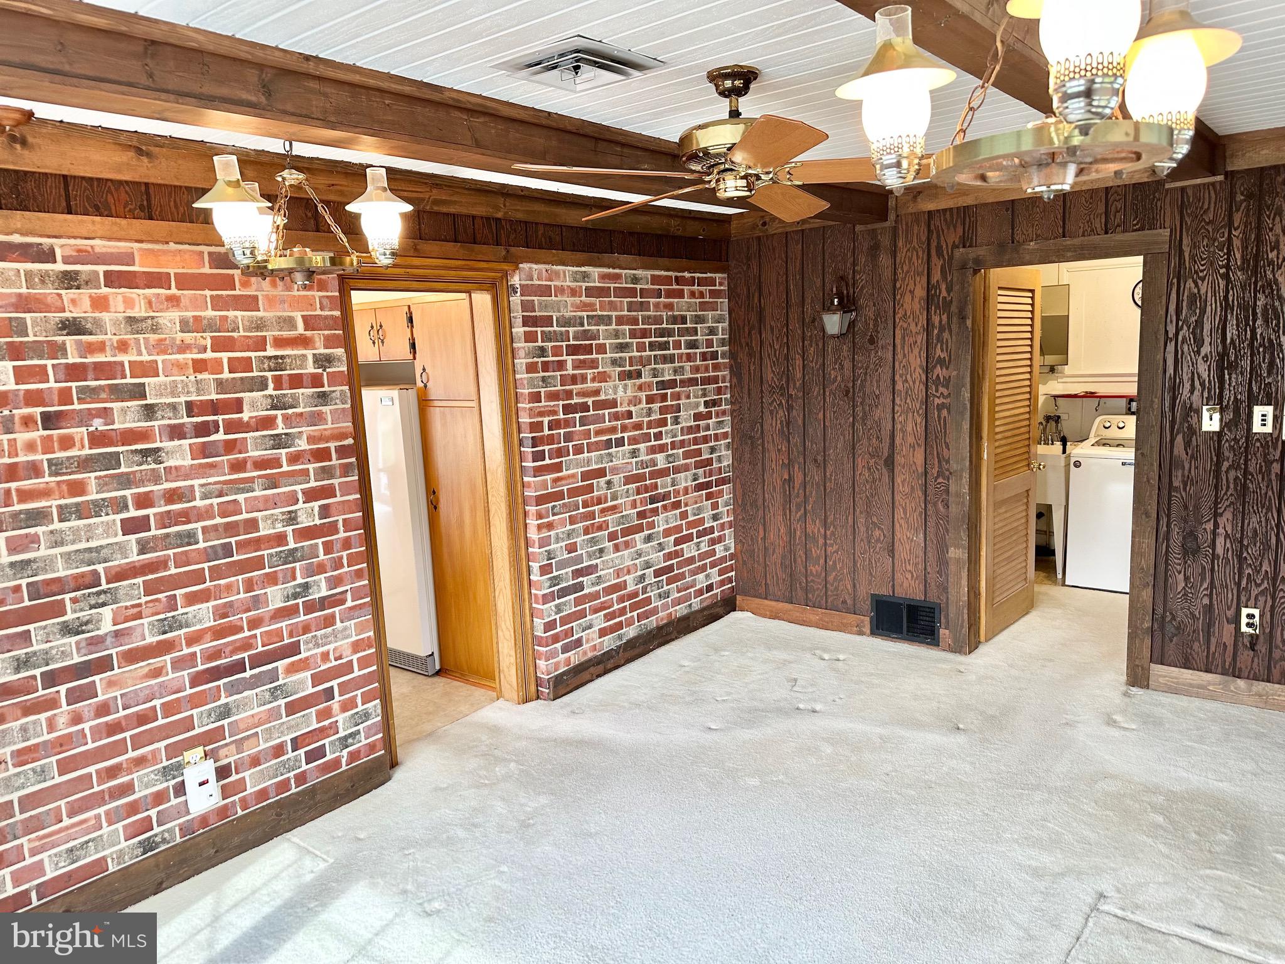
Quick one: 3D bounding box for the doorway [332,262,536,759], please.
[{"bbox_3d":[-0.920,0.107,3.987,0.160,2.120,0.920,4,11,38],"label":"doorway"}]

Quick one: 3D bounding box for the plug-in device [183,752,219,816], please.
[{"bbox_3d":[-1.508,1.040,3.046,0.042,0.160,0.096,4,11,38],"label":"plug-in device"}]

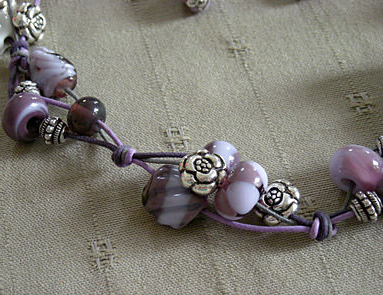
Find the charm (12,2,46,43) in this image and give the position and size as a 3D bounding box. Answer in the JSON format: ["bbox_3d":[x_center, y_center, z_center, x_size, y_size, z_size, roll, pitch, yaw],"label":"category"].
[{"bbox_3d":[-0.048,-0.037,0.318,0.006,0.011,0.011,-8,-5,41],"label":"charm"}]

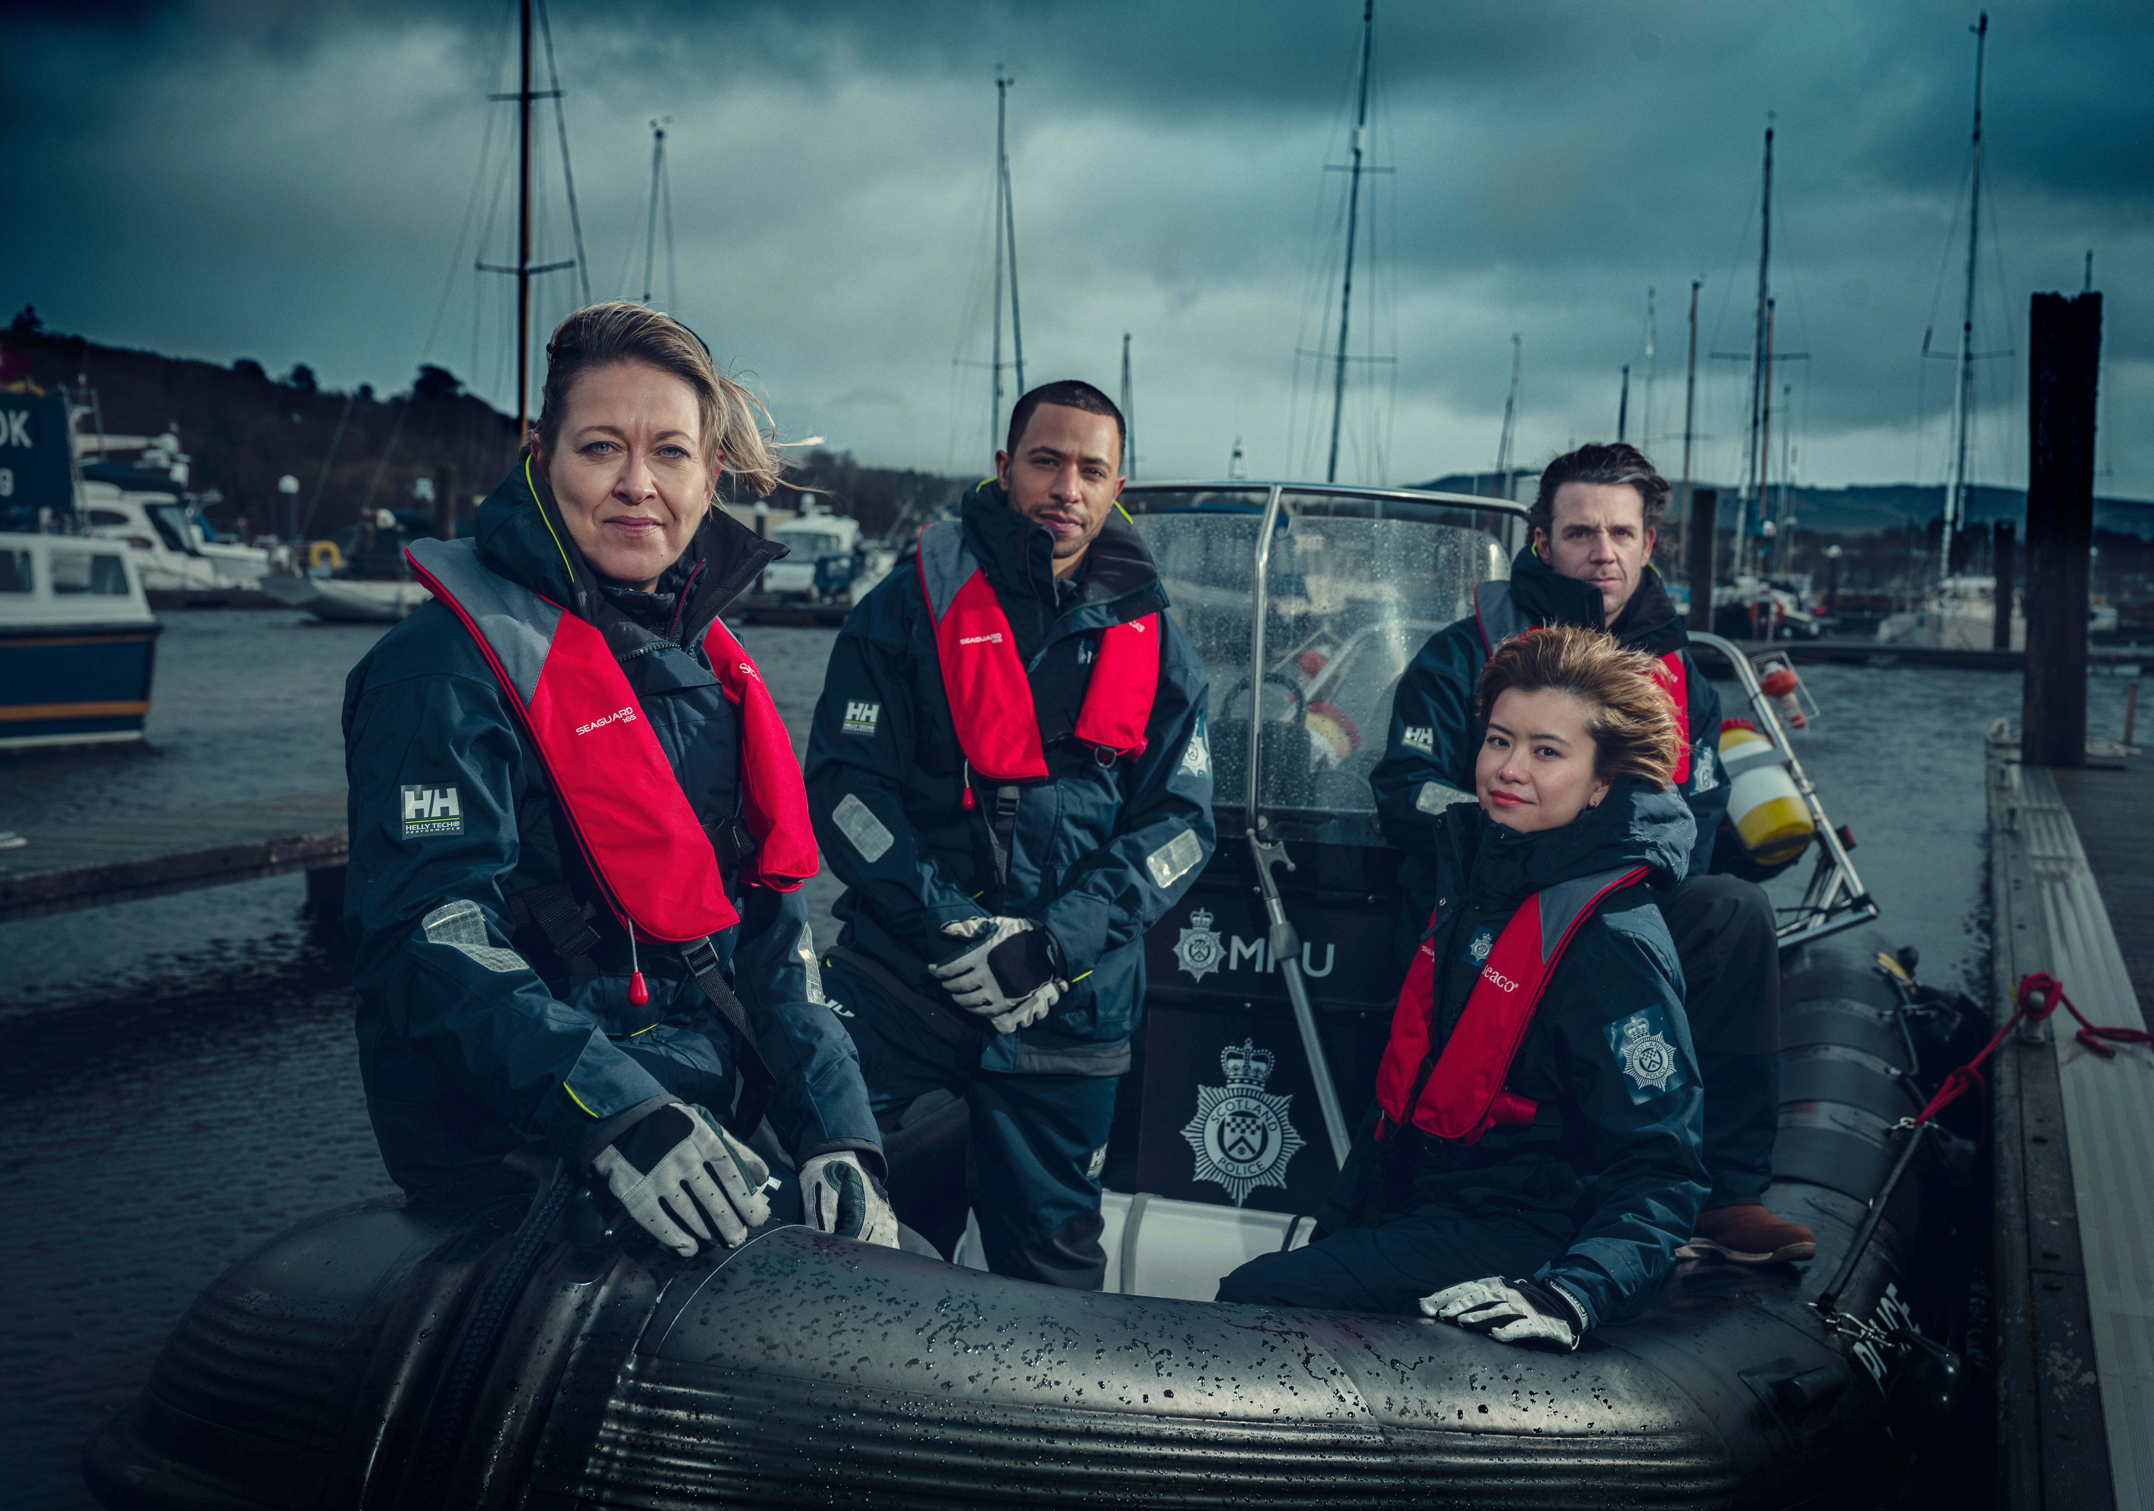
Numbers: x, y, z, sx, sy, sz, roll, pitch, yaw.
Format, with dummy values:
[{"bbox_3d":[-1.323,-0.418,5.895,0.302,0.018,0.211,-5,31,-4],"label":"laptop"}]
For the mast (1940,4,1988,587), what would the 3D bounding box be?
[{"bbox_3d":[19.917,-10.270,56.543,0.180,12.640,0.180,2,4,0],"label":"mast"}]

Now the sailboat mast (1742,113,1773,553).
[{"bbox_3d":[16.036,-9.762,59.629,0.180,10.280,0.180,3,4,0],"label":"sailboat mast"}]

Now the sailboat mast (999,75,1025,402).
[{"bbox_3d":[-1.543,-11.380,64.626,0.180,10.380,0.180,-4,4,0],"label":"sailboat mast"}]

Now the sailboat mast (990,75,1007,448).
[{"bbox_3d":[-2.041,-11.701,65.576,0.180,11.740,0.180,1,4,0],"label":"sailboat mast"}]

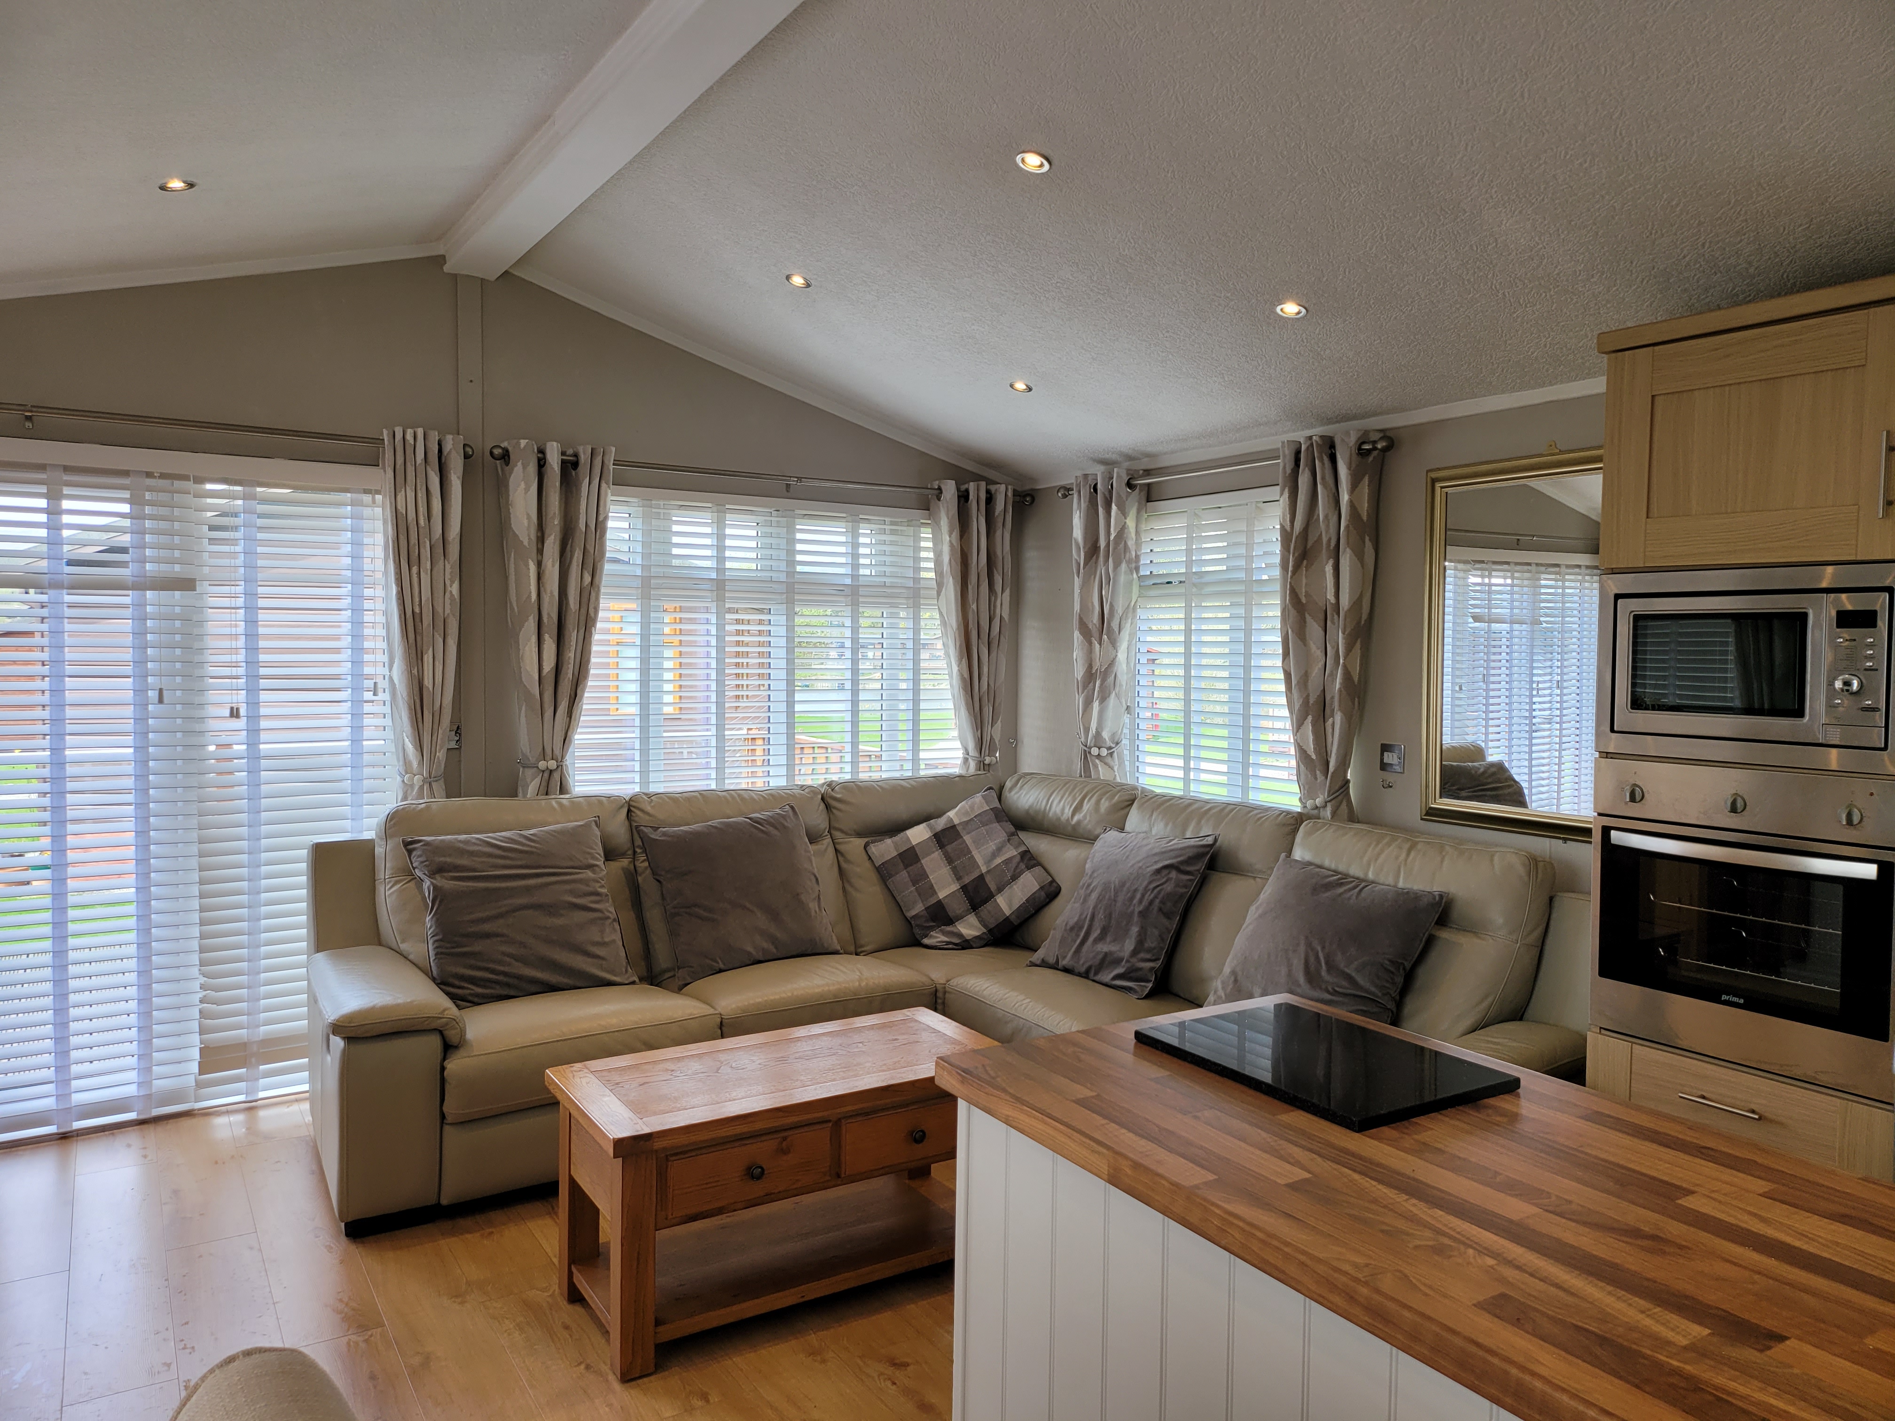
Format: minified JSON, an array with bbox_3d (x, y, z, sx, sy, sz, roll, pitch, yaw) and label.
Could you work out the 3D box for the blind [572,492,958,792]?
[{"bbox_3d":[-0.636,-0.228,5.419,1.725,1.147,0.069,-1,3,-33],"label":"blind"}]

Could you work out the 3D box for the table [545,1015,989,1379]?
[{"bbox_3d":[-0.361,1.077,3.265,1.000,0.495,0.490,-1,3,-32],"label":"table"}]

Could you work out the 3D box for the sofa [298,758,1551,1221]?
[{"bbox_3d":[-0.141,0.800,4.009,2.803,0.990,2.822,-1,3,-31],"label":"sofa"}]

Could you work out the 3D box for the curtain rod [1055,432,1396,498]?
[{"bbox_3d":[0.878,-0.830,4.958,0.088,0.059,1.725,-1,3,-30],"label":"curtain rod"}]

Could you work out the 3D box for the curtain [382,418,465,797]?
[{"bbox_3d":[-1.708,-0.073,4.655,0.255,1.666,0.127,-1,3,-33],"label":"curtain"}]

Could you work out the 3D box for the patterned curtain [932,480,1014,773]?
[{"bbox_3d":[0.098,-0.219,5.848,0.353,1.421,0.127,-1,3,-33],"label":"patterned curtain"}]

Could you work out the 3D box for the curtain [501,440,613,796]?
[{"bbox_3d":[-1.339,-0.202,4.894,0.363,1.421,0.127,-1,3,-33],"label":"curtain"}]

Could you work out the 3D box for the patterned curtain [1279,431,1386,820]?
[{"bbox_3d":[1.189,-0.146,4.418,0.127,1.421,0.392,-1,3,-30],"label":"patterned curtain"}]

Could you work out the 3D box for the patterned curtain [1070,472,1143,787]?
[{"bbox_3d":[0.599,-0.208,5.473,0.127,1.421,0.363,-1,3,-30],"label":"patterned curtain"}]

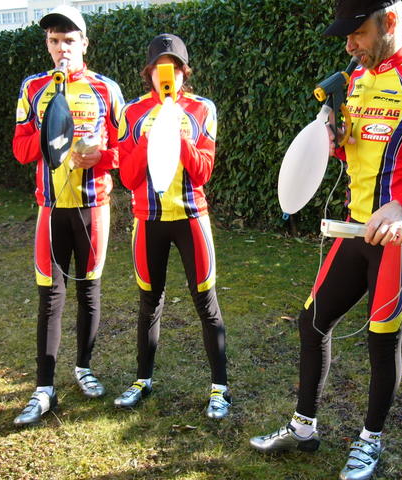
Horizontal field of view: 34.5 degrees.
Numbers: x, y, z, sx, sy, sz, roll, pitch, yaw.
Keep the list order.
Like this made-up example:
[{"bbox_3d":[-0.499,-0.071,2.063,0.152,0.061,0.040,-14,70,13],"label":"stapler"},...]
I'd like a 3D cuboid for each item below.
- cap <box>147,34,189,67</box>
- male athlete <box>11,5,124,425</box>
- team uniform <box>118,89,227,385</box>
[{"bbox_3d":[-0.136,-0.789,2.691,0.175,0.145,0.260,-1,13,-2],"label":"cap"},{"bbox_3d":[-0.601,-0.095,2.873,0.510,1.800,0.450,-1,13,-3],"label":"male athlete"},{"bbox_3d":[-0.120,0.028,2.882,0.460,1.360,0.360,-1,13,-4],"label":"team uniform"}]

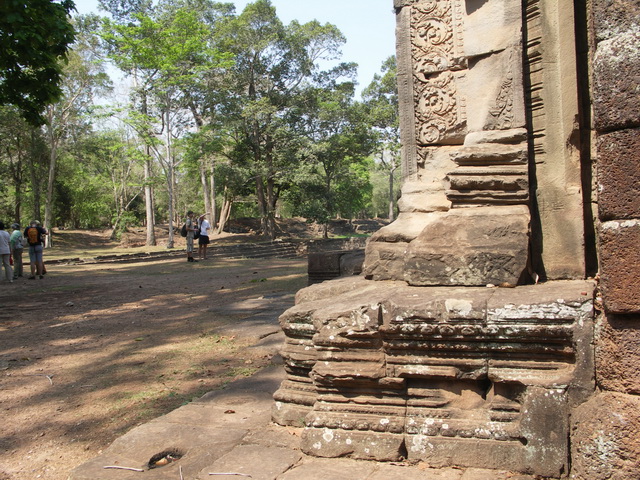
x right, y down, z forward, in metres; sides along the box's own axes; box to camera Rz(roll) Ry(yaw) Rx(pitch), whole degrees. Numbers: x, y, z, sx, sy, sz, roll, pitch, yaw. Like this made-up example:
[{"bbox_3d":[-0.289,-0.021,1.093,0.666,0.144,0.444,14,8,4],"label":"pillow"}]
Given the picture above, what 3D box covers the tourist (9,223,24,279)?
[{"bbox_3d":[-9.028,0.327,19.800,0.470,1.650,0.380,-2,3,27],"label":"tourist"}]

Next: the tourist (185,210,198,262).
[{"bbox_3d":[-4.440,-0.121,23.000,0.520,1.730,0.480,-2,3,16],"label":"tourist"}]

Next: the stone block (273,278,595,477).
[{"bbox_3d":[0.663,0.776,4.302,2.090,0.920,1.150,-2,3,21],"label":"stone block"}]

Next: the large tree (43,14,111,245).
[{"bbox_3d":[-14.999,-6.807,41.000,4.600,14.300,4.600,-3,3,0],"label":"large tree"}]

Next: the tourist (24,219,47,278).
[{"bbox_3d":[-8.478,0.292,19.800,0.600,1.710,0.450,-3,3,6],"label":"tourist"}]

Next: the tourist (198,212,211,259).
[{"bbox_3d":[-4.095,-0.124,23.600,0.500,1.680,0.400,-2,3,9],"label":"tourist"}]

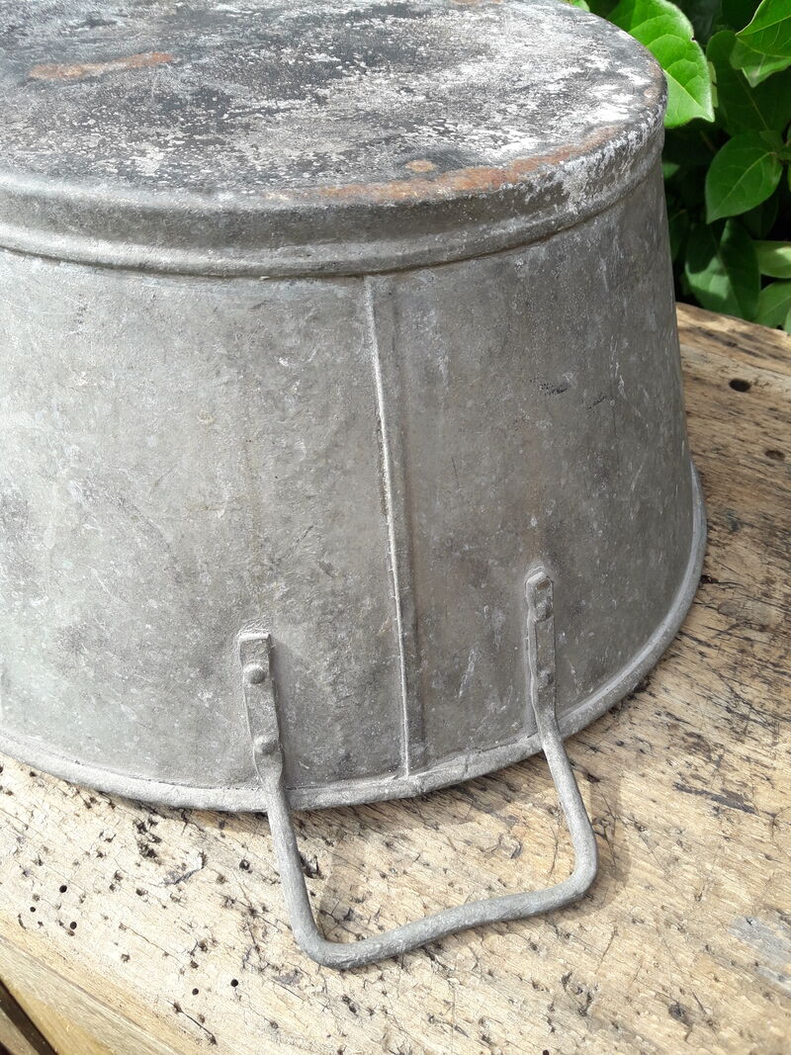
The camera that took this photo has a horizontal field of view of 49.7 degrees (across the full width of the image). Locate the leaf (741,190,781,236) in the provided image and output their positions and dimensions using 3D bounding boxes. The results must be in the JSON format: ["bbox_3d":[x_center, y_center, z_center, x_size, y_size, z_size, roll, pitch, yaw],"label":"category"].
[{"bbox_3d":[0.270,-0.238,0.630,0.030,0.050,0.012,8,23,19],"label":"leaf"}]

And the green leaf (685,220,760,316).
[{"bbox_3d":[0.231,-0.181,0.600,0.047,0.078,0.018,-10,19,30],"label":"green leaf"}]

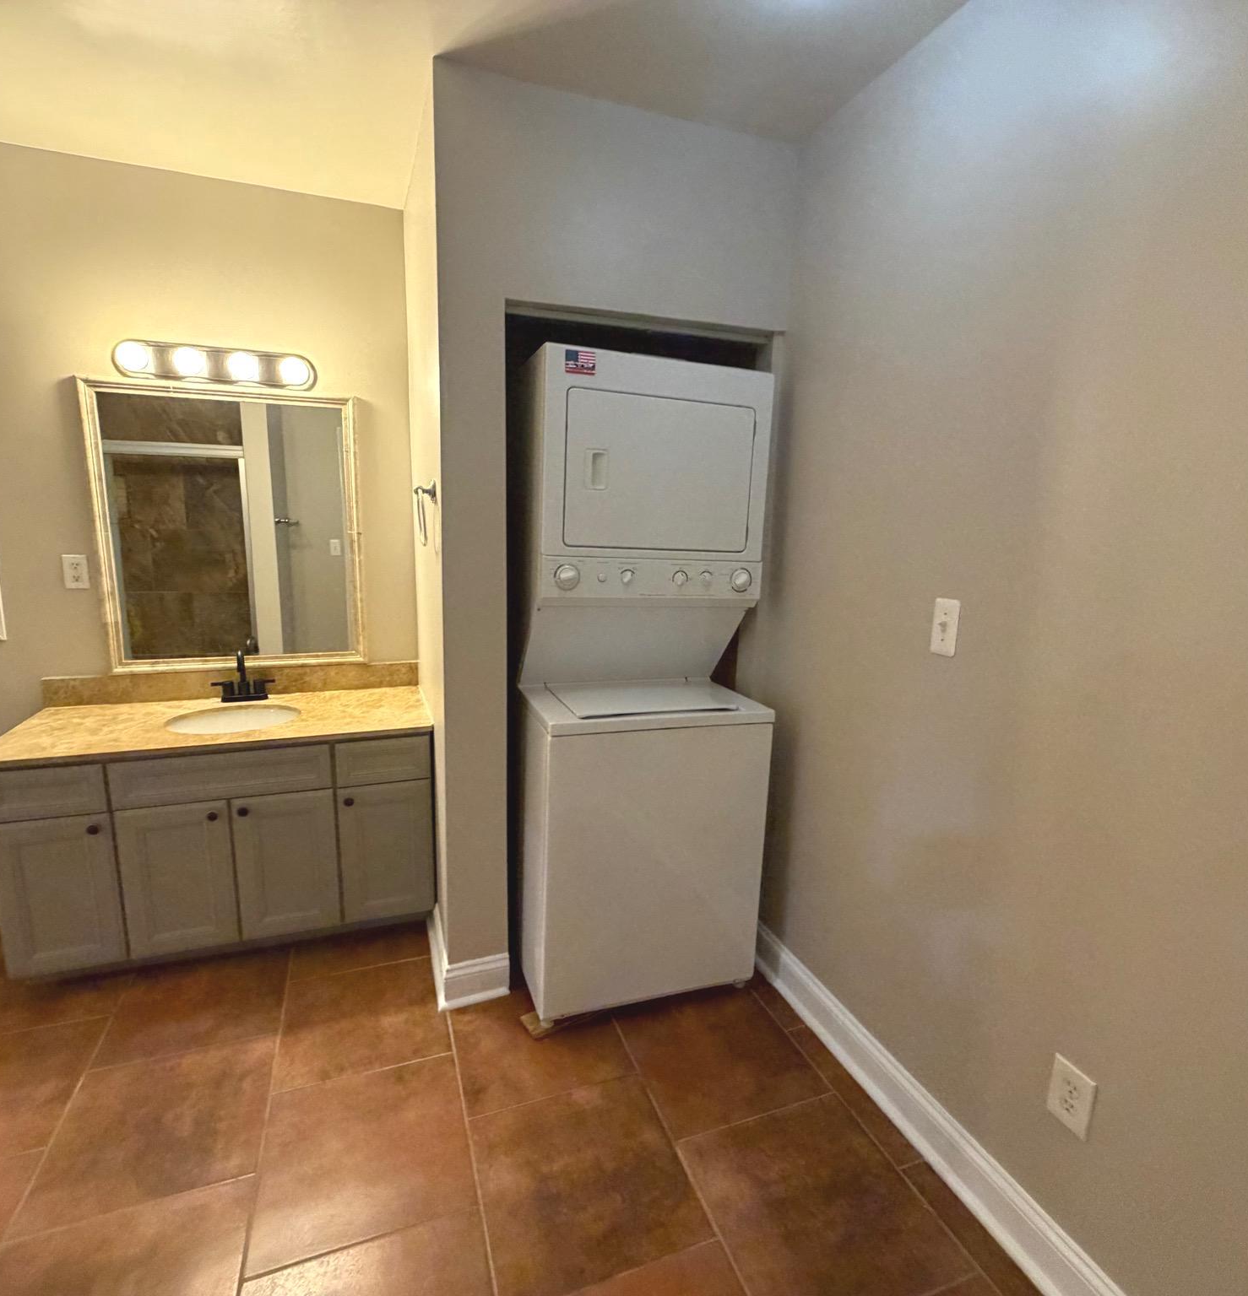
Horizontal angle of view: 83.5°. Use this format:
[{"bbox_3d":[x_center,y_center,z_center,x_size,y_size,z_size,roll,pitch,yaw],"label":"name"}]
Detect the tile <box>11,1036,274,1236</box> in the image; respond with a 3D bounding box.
[{"bbox_3d":[-1.104,1.143,1.684,0.459,0.012,0.453,-2,12,-20],"label":"tile"}]

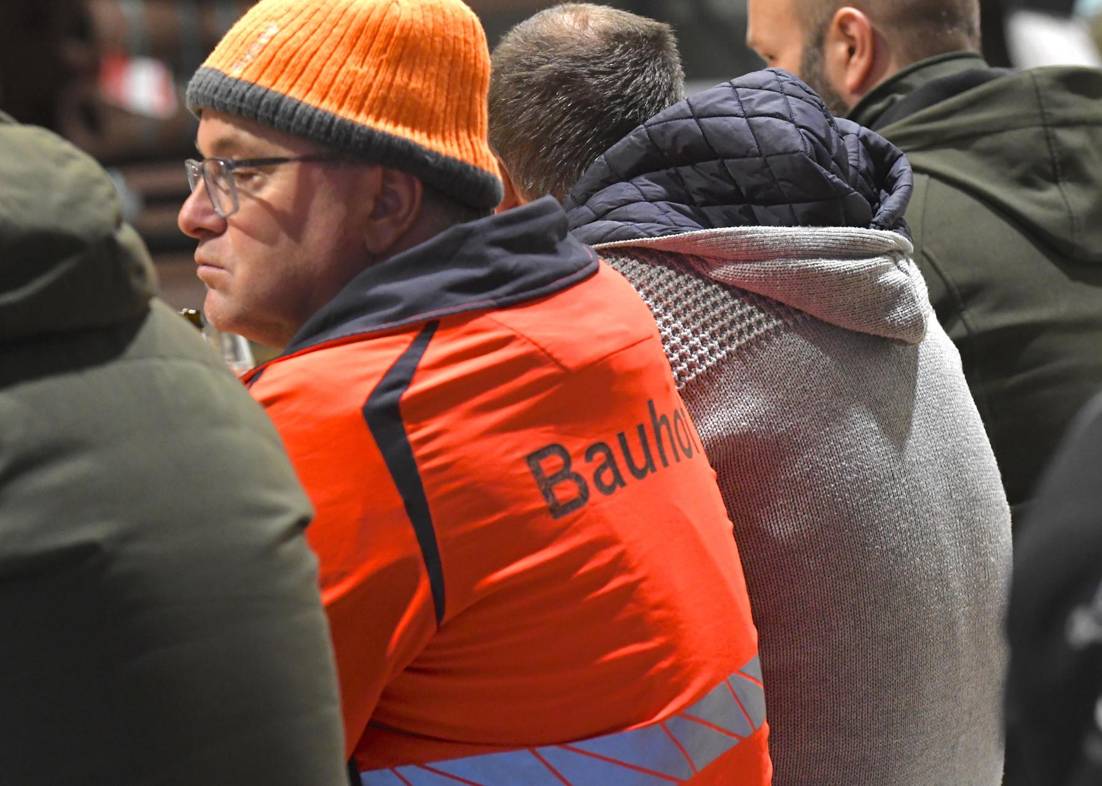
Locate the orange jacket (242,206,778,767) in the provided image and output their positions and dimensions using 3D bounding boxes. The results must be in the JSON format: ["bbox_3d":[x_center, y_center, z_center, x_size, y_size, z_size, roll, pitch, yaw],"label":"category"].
[{"bbox_3d":[-0.085,0.190,3.610,0.460,0.660,0.580,-6,4,35],"label":"orange jacket"}]

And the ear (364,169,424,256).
[{"bbox_3d":[-0.116,-0.137,3.600,0.042,0.069,0.030,10,7,6],"label":"ear"}]

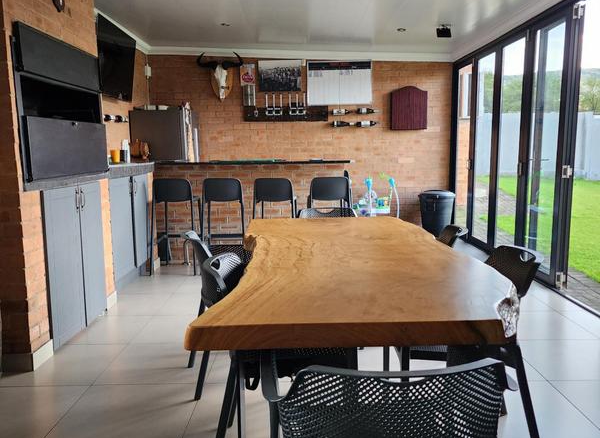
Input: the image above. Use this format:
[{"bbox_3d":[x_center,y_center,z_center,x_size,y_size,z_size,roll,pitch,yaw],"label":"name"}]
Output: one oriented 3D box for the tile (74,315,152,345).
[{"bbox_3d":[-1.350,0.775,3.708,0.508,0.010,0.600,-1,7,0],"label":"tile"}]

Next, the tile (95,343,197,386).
[{"bbox_3d":[-0.799,0.844,3.111,0.600,0.010,0.600,-1,7,0],"label":"tile"}]

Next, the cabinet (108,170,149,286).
[{"bbox_3d":[-1.844,0.094,5.139,0.470,1.000,1.150,-1,7,0],"label":"cabinet"}]

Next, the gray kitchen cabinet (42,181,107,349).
[{"bbox_3d":[-1.770,0.272,3.649,0.520,1.000,0.900,-1,7,0],"label":"gray kitchen cabinet"}]

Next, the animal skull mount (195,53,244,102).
[{"bbox_3d":[-1.071,-1.899,7.132,0.640,0.660,0.250,-1,7,-1],"label":"animal skull mount"}]

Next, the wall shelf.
[{"bbox_3d":[-0.193,-1.451,7.336,1.150,0.205,0.100,-1,7,0],"label":"wall shelf"}]

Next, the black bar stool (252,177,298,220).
[{"bbox_3d":[-0.236,0.039,5.500,0.470,0.980,0.510,0,7,5],"label":"black bar stool"}]

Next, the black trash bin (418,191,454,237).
[{"bbox_3d":[1.855,-0.037,7.167,0.490,0.660,0.490,-1,7,0],"label":"black trash bin"}]

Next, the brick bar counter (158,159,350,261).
[{"bbox_3d":[-0.489,-0.073,5.790,2.060,1.120,0.500,-1,7,0],"label":"brick bar counter"}]

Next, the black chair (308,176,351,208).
[{"bbox_3d":[0.287,0.033,5.497,0.470,0.980,0.510,-1,7,-4],"label":"black chair"}]

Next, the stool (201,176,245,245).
[{"bbox_3d":[-0.760,0.051,5.465,0.460,0.965,0.530,-1,7,0],"label":"stool"}]

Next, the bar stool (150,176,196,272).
[{"bbox_3d":[-1.260,0.057,5.469,0.460,0.965,0.530,-1,7,0],"label":"bar stool"}]

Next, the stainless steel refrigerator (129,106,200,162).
[{"bbox_3d":[-1.593,-0.457,6.550,0.680,1.730,0.720,0,7,7],"label":"stainless steel refrigerator"}]

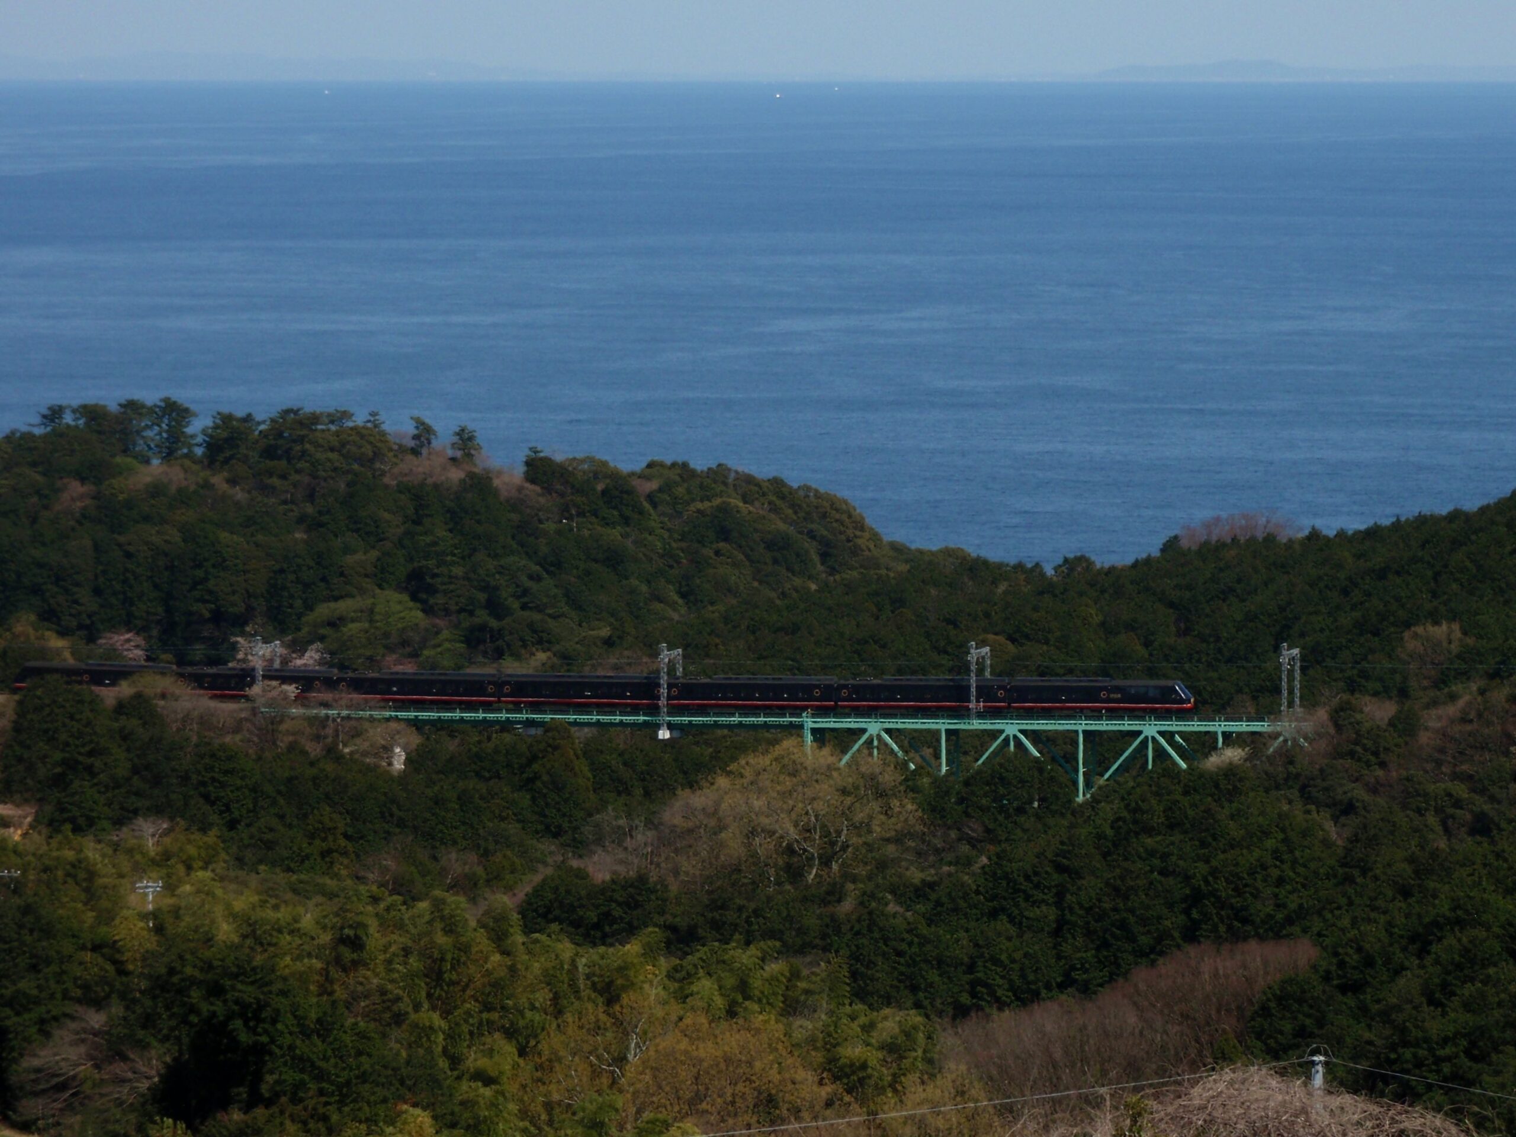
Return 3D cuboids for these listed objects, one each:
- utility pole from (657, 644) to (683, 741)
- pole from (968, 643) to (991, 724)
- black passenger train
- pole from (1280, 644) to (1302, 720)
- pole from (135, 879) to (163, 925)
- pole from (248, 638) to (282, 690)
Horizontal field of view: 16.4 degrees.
[{"bbox_3d":[-9.650,13.598,590.639,0.750,10.860,6.100,2,6,18],"label":"utility pole"},{"bbox_3d":[24.519,12.368,578.939,0.750,9.160,6.100,2,6,19],"label":"pole"},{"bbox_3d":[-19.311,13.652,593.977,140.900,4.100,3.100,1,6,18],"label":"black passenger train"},{"bbox_3d":[57.488,12.132,567.218,0.750,8.680,6.100,2,6,20],"label":"pole"},{"bbox_3d":[-40.558,25.269,351.237,1.850,9.000,0.500,-2,6,-18],"label":"pole"},{"bbox_3d":[-56.455,11.704,605.313,0.750,8.240,6.100,2,6,17],"label":"pole"}]

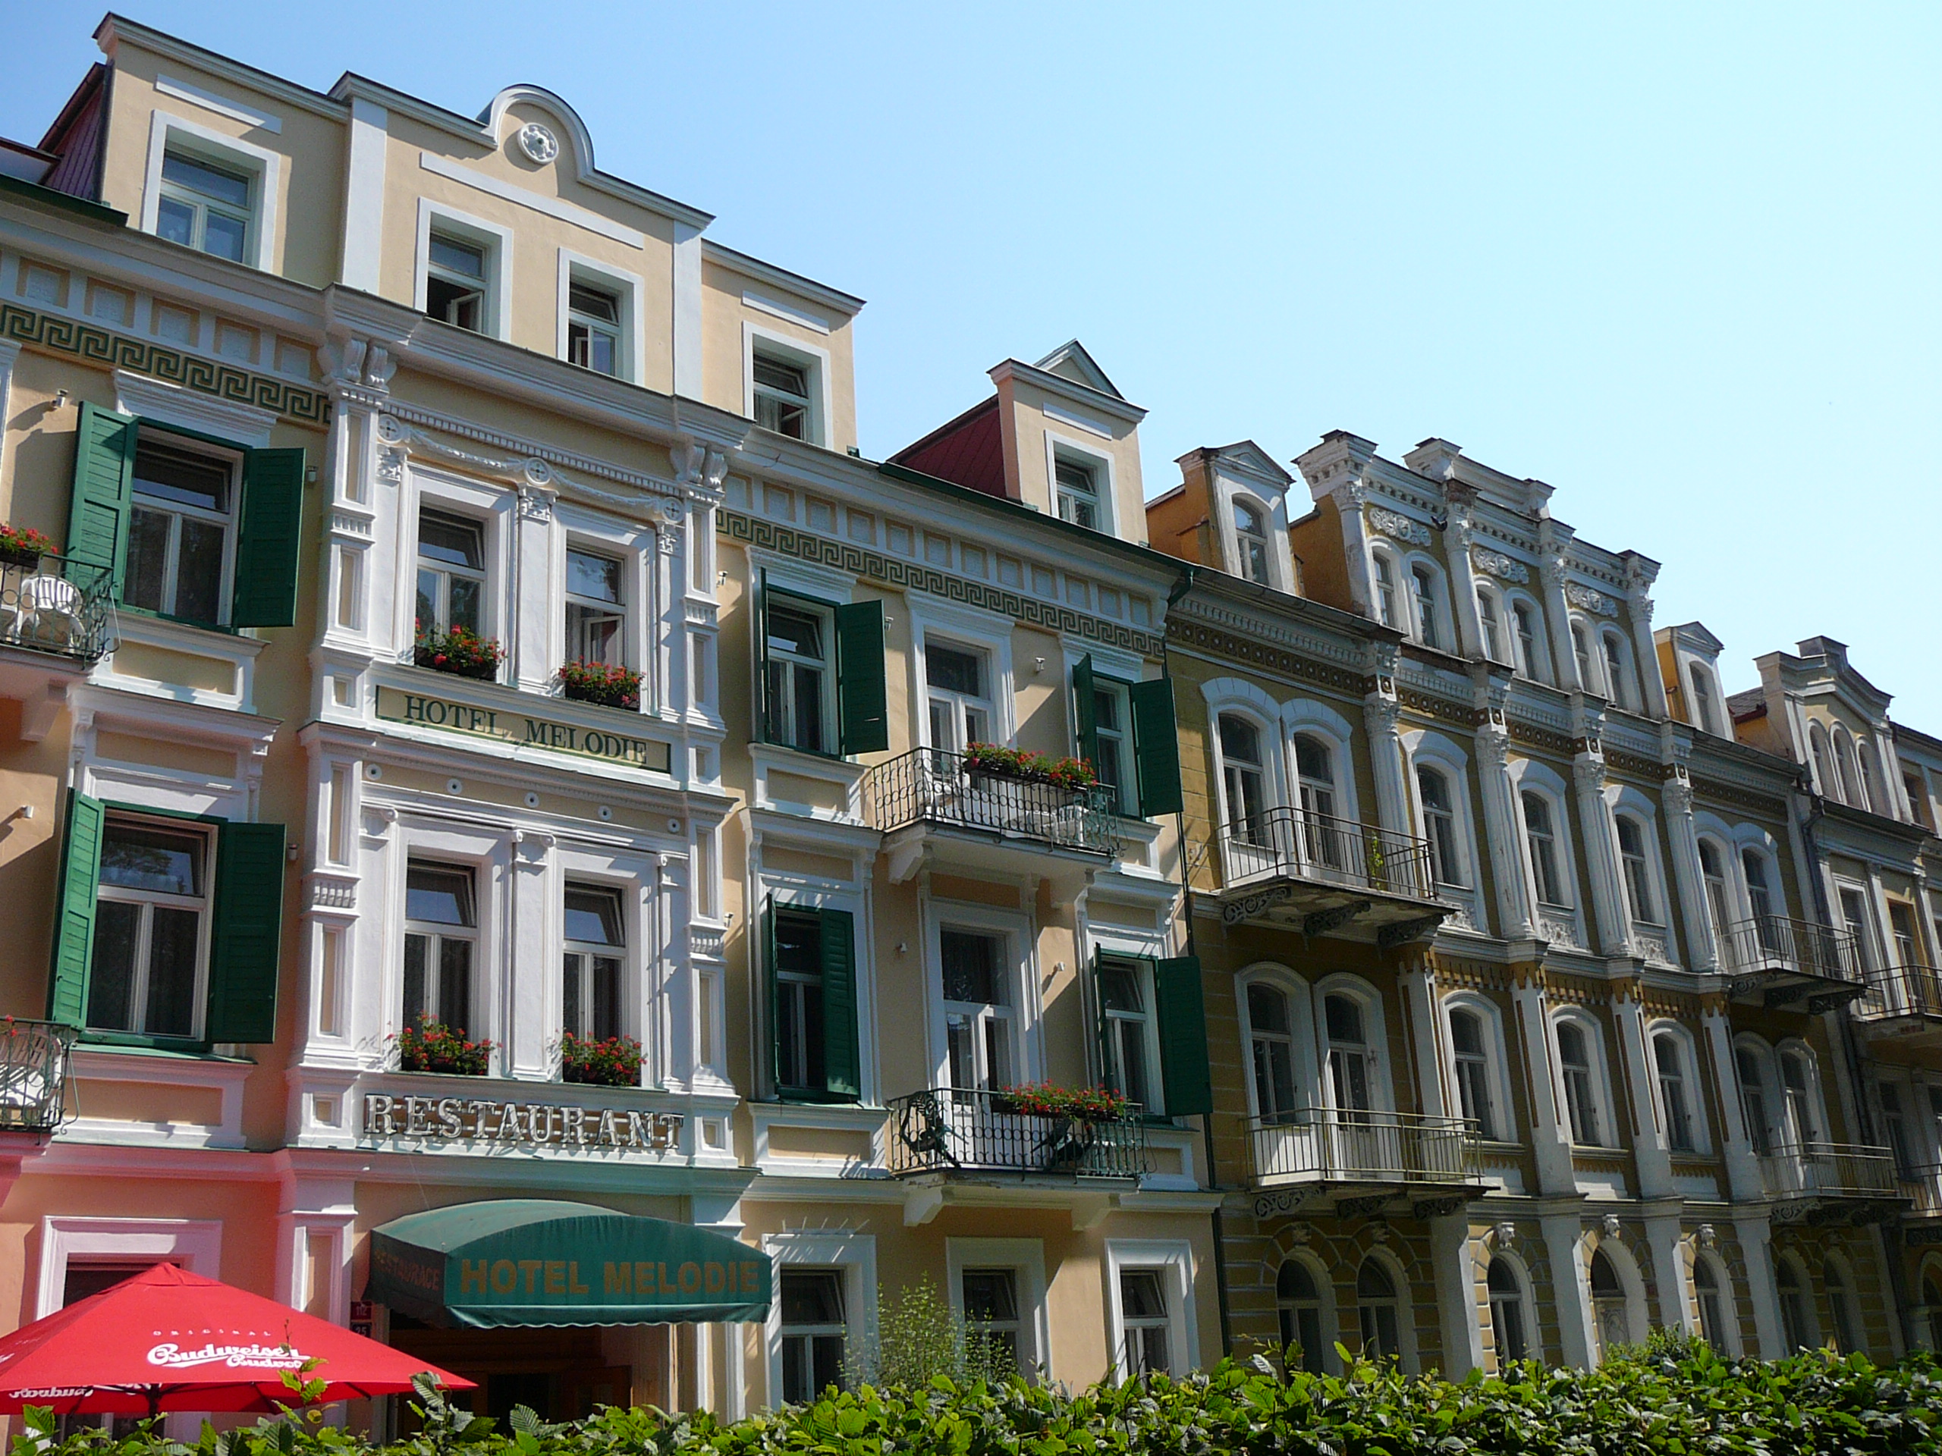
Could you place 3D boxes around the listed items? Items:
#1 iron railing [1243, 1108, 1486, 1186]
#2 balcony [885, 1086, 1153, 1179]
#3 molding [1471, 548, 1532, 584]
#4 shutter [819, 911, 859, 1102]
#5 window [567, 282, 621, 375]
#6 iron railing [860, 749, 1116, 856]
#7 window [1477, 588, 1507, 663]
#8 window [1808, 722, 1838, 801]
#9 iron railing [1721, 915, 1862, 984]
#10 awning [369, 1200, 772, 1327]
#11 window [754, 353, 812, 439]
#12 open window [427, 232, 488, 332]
[{"bbox_3d":[5.438,5.894,27.106,3.388,0.940,1.355,13,-25,-39],"label":"iron railing"},{"bbox_3d":[0.623,5.129,24.425,3.363,0.904,1.102,13,-25,-38],"label":"balcony"},{"bbox_3d":[9.946,-3.036,36.639,1.730,0.465,0.112,13,-25,-39],"label":"molding"},{"bbox_3d":[-1.529,3.240,23.410,0.045,2.251,0.582,-17,-23,35],"label":"shutter"},{"bbox_3d":[-4.773,-4.975,24.778,0.860,1.250,0.120,13,-25,-38],"label":"window"},{"bbox_3d":[0.377,1.095,25.522,3.367,0.949,0.986,13,-25,-39],"label":"iron railing"},{"bbox_3d":[9.519,-1.755,36.050,0.744,1.581,0.186,13,-25,-39],"label":"window"},{"bbox_3d":[18.008,0.683,41.843,0.660,1.750,0.200,13,-25,-39],"label":"window"},{"bbox_3d":[16.252,4.543,38.697,3.571,1.088,1.097,13,-25,-39],"label":"iron railing"},{"bbox_3d":[-3.697,5.012,18.433,3.381,1.240,1.500,13,-25,-39],"label":"awning"},{"bbox_3d":[-2.401,-4.059,24.835,0.950,1.320,0.200,13,-25,-39],"label":"window"},{"bbox_3d":[-5.726,-4.858,21.899,0.780,1.340,0.200,13,-25,-39],"label":"open window"}]

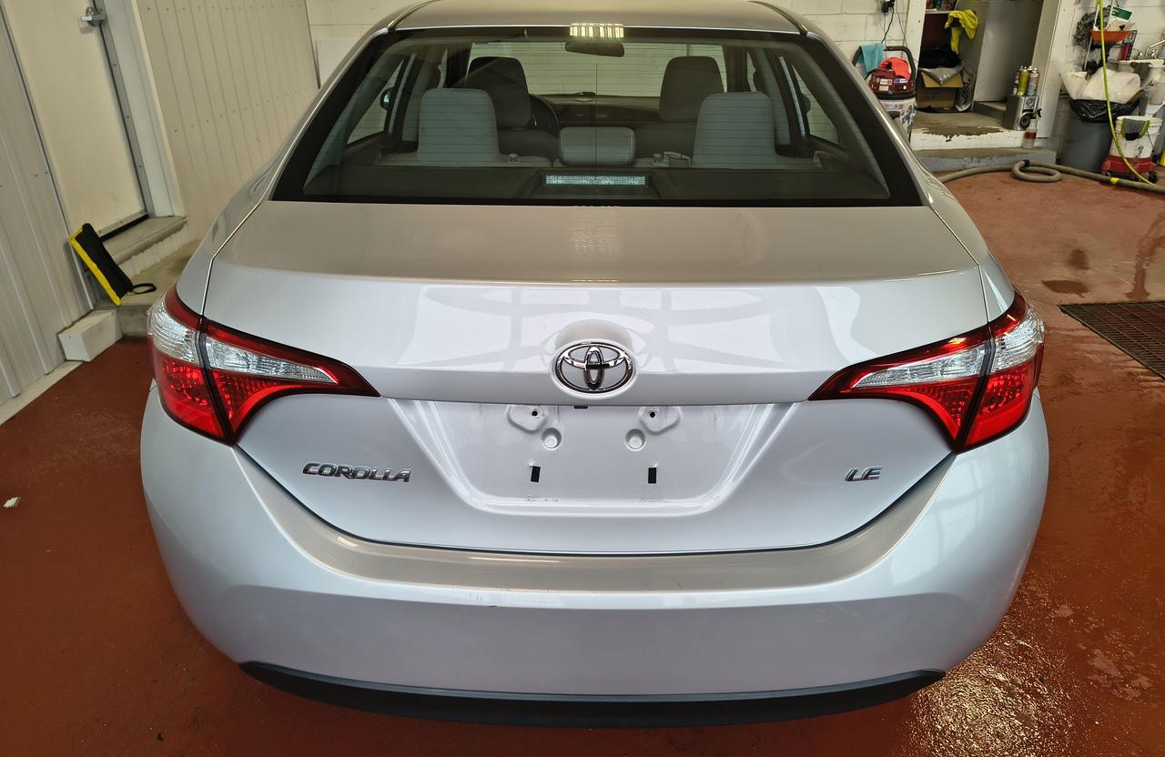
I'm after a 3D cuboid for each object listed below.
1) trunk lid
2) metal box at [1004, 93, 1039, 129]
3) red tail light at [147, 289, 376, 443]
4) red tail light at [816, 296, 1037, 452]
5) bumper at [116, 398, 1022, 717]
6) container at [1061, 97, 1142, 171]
[{"bbox_3d":[0.020,-0.001,1.357,1.160,0.520,0.400,0,25,1],"label":"trunk lid"},{"bbox_3d":[3.793,-2.308,7.005,0.145,0.270,0.245,-1,25,0],"label":"metal box"},{"bbox_3d":[-0.552,-0.016,1.339,0.595,0.200,0.180,13,28,25],"label":"red tail light"},{"bbox_3d":[0.591,-0.007,1.327,0.595,0.200,0.180,-12,28,-24],"label":"red tail light"},{"bbox_3d":[0.019,0.260,1.512,1.720,0.480,0.500,0,25,1],"label":"bumper"},{"bbox_3d":[4.267,-2.030,6.682,0.490,0.570,0.490,-1,25,0],"label":"container"}]

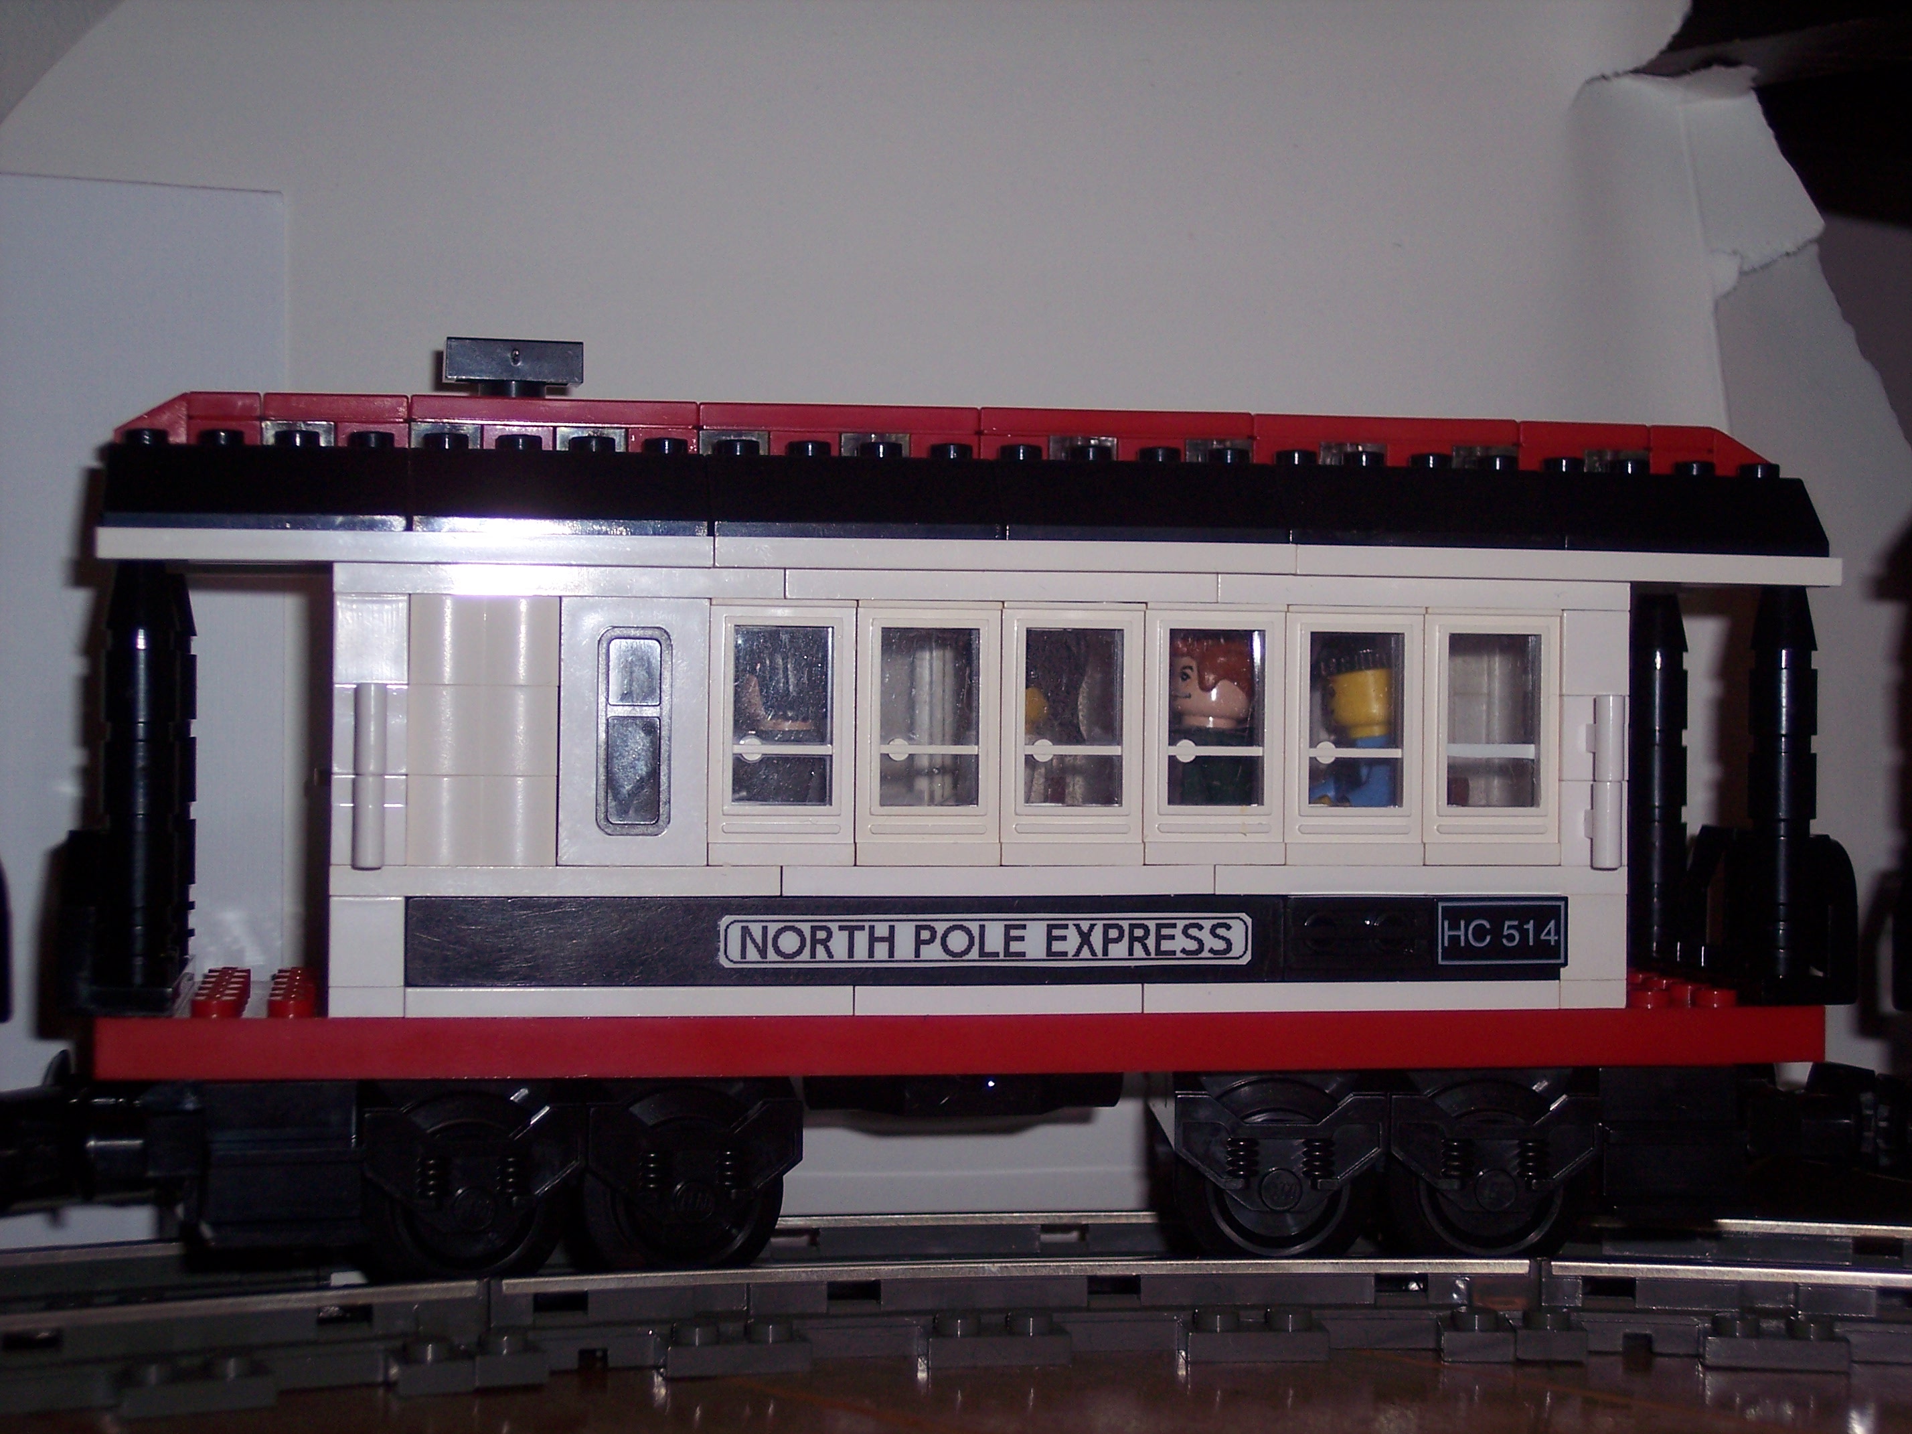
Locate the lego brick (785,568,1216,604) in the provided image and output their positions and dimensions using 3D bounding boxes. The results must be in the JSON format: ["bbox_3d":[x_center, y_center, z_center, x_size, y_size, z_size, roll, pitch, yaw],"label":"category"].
[{"bbox_3d":[0.004,-0.014,0.395,0.048,0.003,0.008,0,0,-11],"label":"lego brick"}]

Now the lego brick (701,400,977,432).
[{"bbox_3d":[-0.014,-0.034,0.408,0.032,0.003,0.008,0,0,-11],"label":"lego brick"}]

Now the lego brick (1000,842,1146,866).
[{"bbox_3d":[0.012,0.015,0.397,0.016,0.003,0.008,0,0,-11],"label":"lego brick"}]

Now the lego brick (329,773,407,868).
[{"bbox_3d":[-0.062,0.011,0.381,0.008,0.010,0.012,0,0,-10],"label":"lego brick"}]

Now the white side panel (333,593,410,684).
[{"bbox_3d":[-0.062,-0.008,0.382,0.008,0.010,0.008,0,0,-11],"label":"white side panel"}]

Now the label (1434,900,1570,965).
[{"bbox_3d":[0.061,0.024,0.401,0.015,0.007,0.001,0,0,-11],"label":"label"}]

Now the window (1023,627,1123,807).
[{"bbox_3d":[0.013,0.000,0.394,0.011,0.020,0.003,0,0,-11],"label":"window"}]

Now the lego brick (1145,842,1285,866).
[{"bbox_3d":[0.028,0.015,0.399,0.016,0.003,0.008,0,0,-11],"label":"lego brick"}]

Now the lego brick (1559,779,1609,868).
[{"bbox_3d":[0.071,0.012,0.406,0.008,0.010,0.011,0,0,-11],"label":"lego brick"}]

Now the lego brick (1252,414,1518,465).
[{"bbox_3d":[0.049,-0.032,0.421,0.032,0.006,0.012,0,0,-11],"label":"lego brick"}]

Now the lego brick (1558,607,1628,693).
[{"bbox_3d":[0.071,-0.007,0.407,0.008,0.010,0.008,0,0,-11],"label":"lego brick"}]

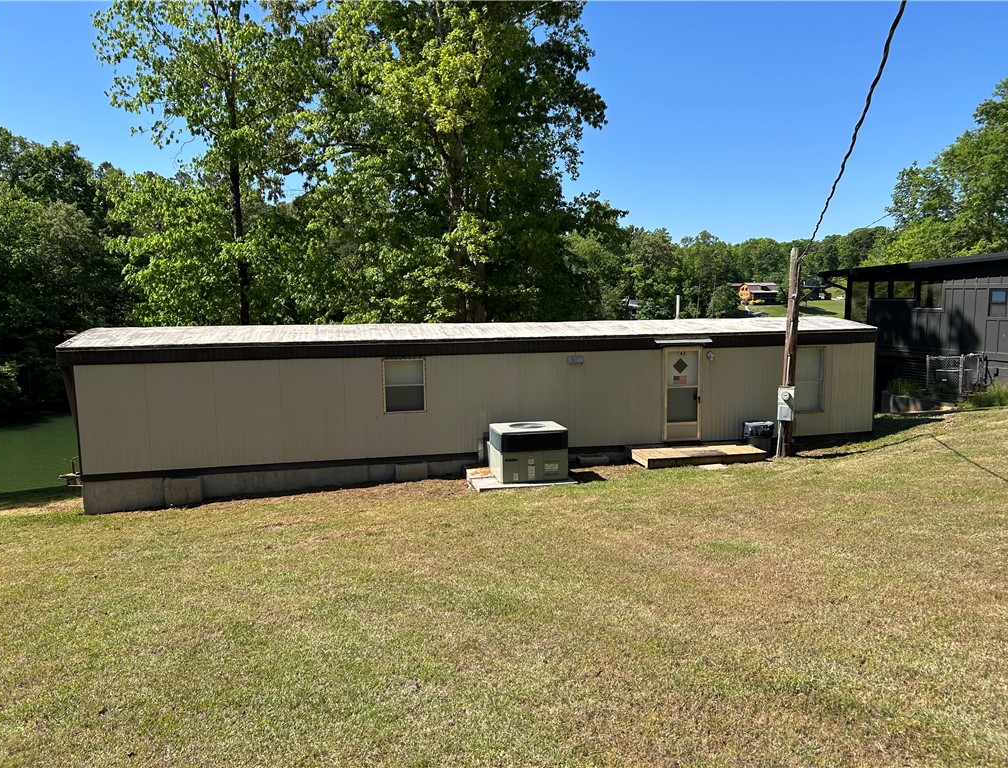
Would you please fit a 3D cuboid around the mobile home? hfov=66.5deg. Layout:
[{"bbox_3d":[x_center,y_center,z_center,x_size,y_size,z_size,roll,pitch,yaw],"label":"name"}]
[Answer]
[{"bbox_3d":[-0.138,0.250,17.915,17.340,3.390,3.740,-2,7,-13],"label":"mobile home"}]

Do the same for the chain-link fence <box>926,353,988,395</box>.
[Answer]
[{"bbox_3d":[14.280,-0.330,24.200,1.100,1.300,1.300,-4,7,-26],"label":"chain-link fence"}]

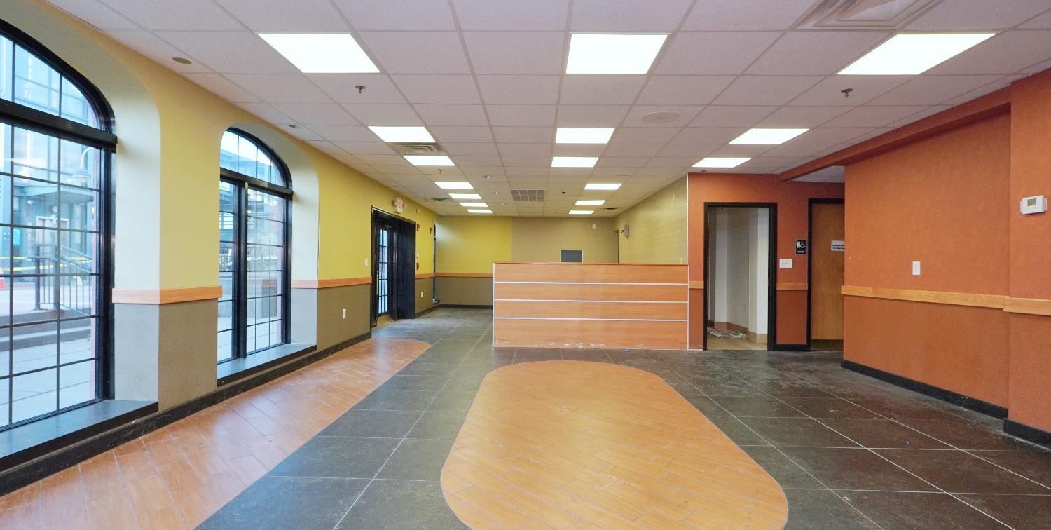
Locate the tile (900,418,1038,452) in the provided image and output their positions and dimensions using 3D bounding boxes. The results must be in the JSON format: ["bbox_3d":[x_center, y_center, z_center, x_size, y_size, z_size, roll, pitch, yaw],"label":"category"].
[{"bbox_3d":[3.142,1.214,3.324,0.579,0.012,0.595,1,0,1],"label":"tile"}]

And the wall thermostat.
[{"bbox_3d":[3.416,-0.402,3.156,0.036,0.105,0.163,1,0,1],"label":"wall thermostat"}]

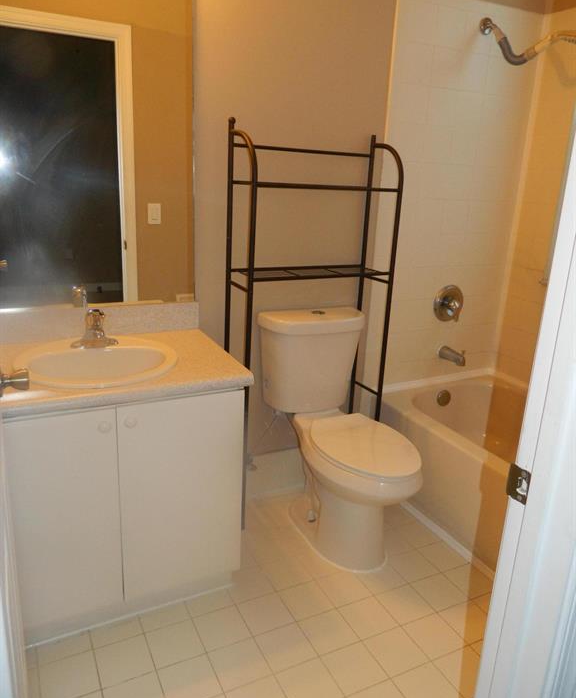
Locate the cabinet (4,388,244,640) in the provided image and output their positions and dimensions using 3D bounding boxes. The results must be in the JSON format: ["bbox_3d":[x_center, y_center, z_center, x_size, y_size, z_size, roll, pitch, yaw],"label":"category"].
[{"bbox_3d":[-0.610,0.434,1.868,0.753,0.756,0.565,-6,18,-26],"label":"cabinet"}]

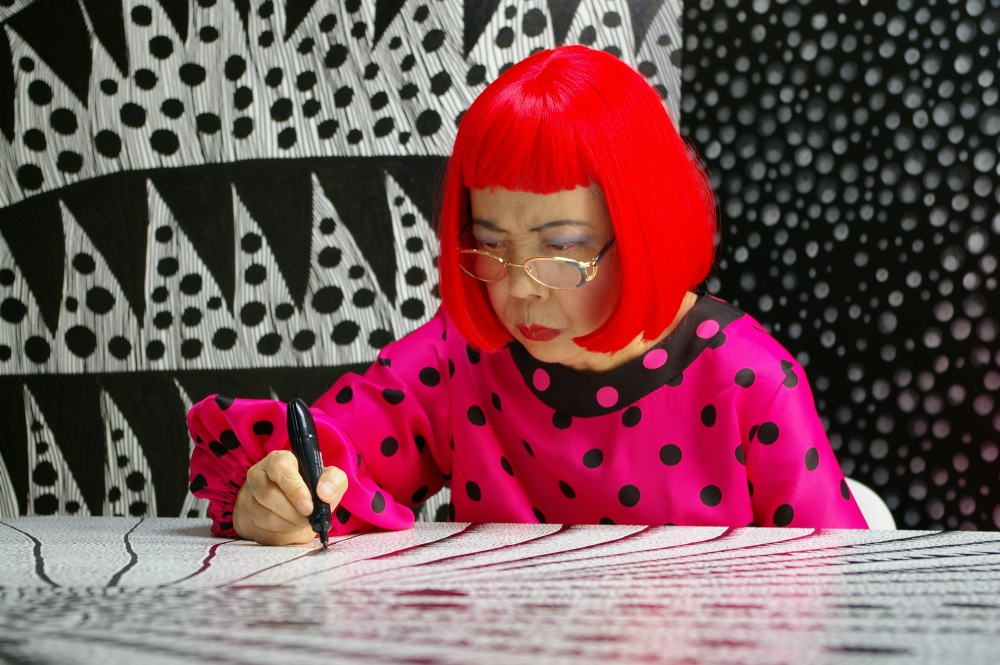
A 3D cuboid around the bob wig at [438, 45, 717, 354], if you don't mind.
[{"bbox_3d":[0.070,-0.117,1.980,0.225,0.255,0.240,5,24,22],"label":"bob wig"}]

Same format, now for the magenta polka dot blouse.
[{"bbox_3d":[0.050,0.190,1.960,0.540,0.460,0.470,1,3,12],"label":"magenta polka dot blouse"}]

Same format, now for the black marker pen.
[{"bbox_3d":[-0.144,0.108,1.740,0.018,0.132,0.018,-10,-31,0],"label":"black marker pen"}]

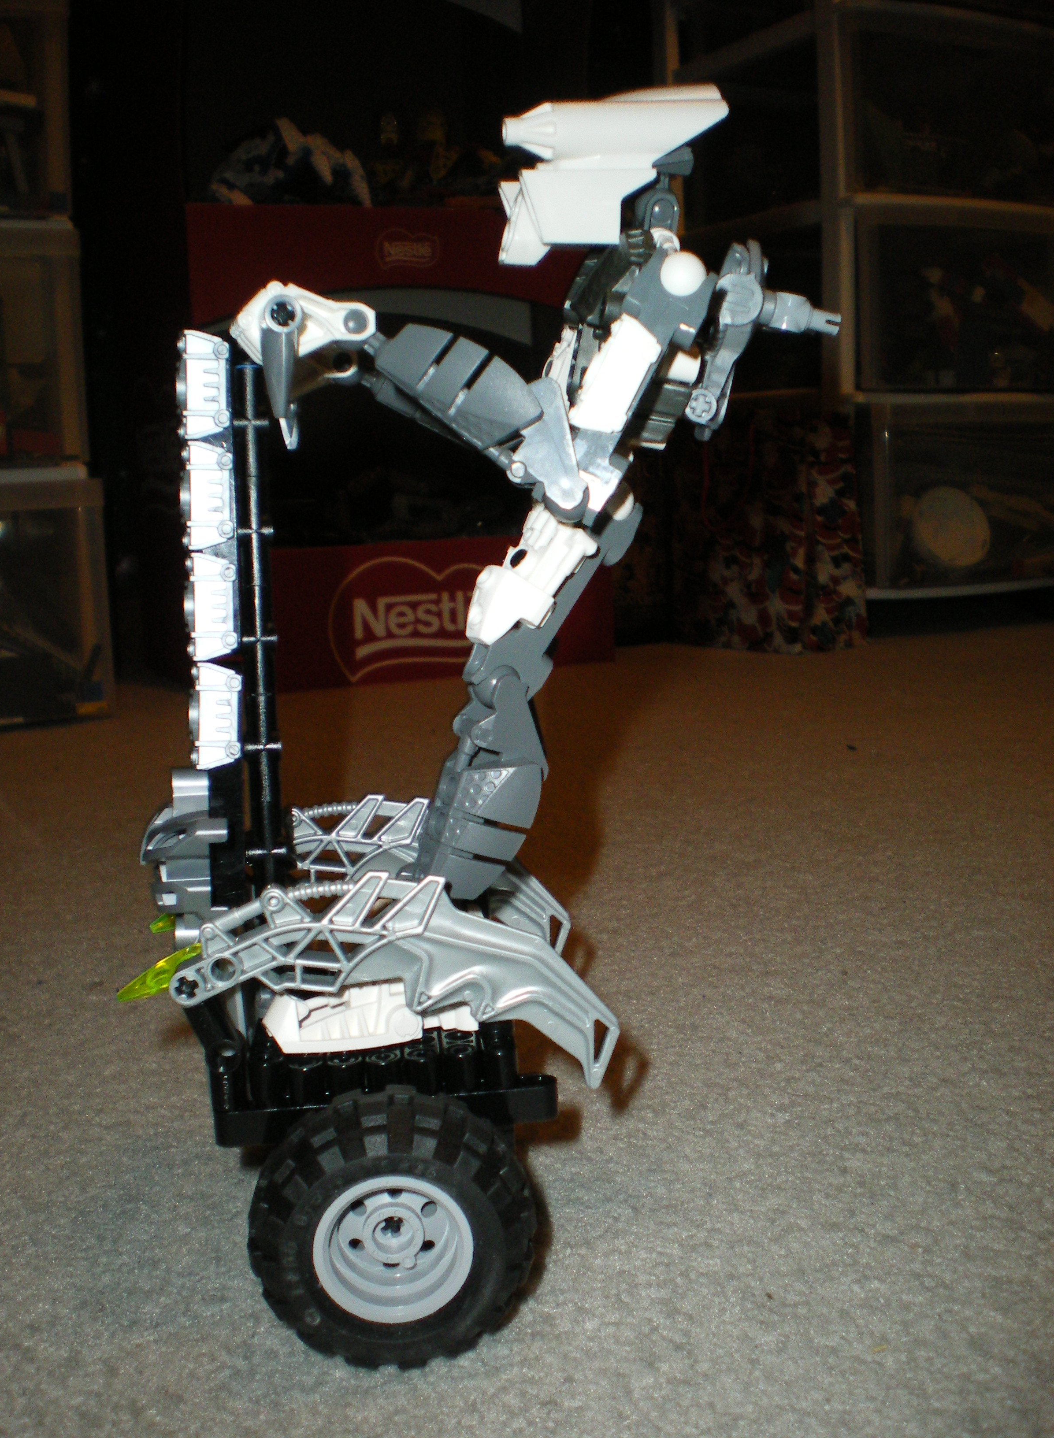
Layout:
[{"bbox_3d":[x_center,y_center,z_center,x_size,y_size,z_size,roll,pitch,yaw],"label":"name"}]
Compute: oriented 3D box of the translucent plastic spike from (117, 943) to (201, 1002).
[{"bbox_3d":[-0.078,0.056,0.322,0.022,0.009,0.008,-23,10,-2],"label":"translucent plastic spike"}]

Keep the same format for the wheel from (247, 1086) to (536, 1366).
[{"bbox_3d":[-0.026,0.100,0.297,0.056,0.056,0.026,-2,10,-5],"label":"wheel"}]

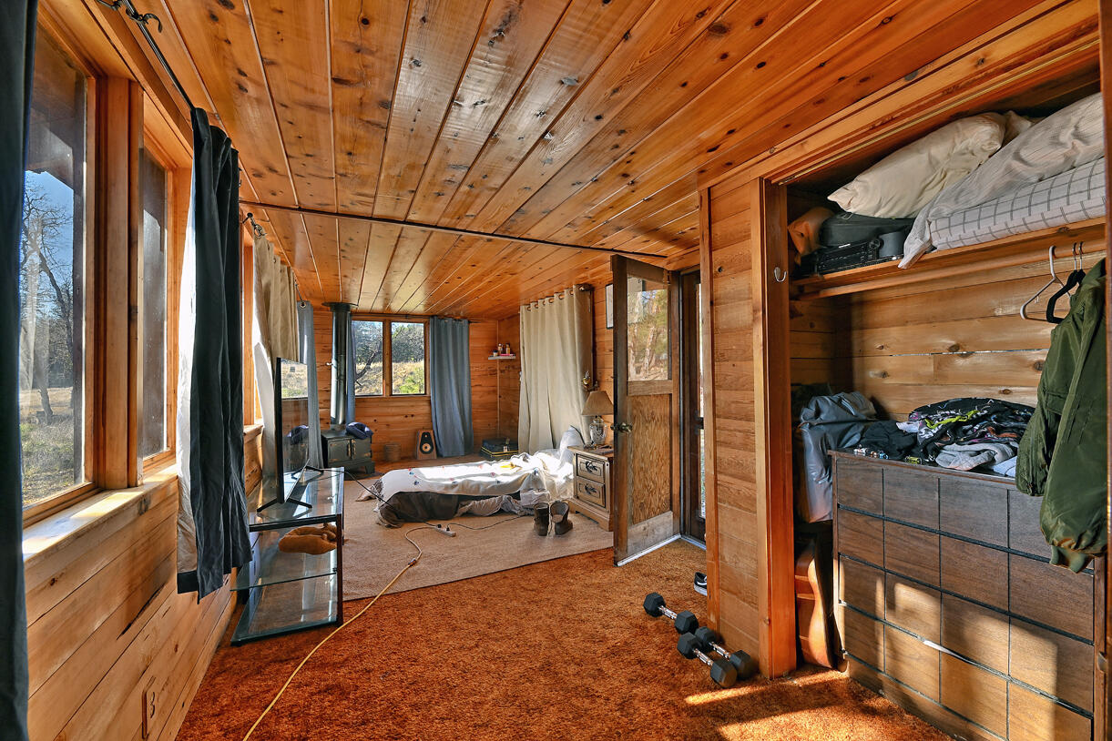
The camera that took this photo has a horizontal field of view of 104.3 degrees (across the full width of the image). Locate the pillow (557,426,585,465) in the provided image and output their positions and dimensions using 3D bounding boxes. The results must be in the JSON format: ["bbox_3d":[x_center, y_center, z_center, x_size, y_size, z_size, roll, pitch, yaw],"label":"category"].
[{"bbox_3d":[0.140,0.773,4.346,0.170,0.430,0.480,17,-8,-25],"label":"pillow"}]

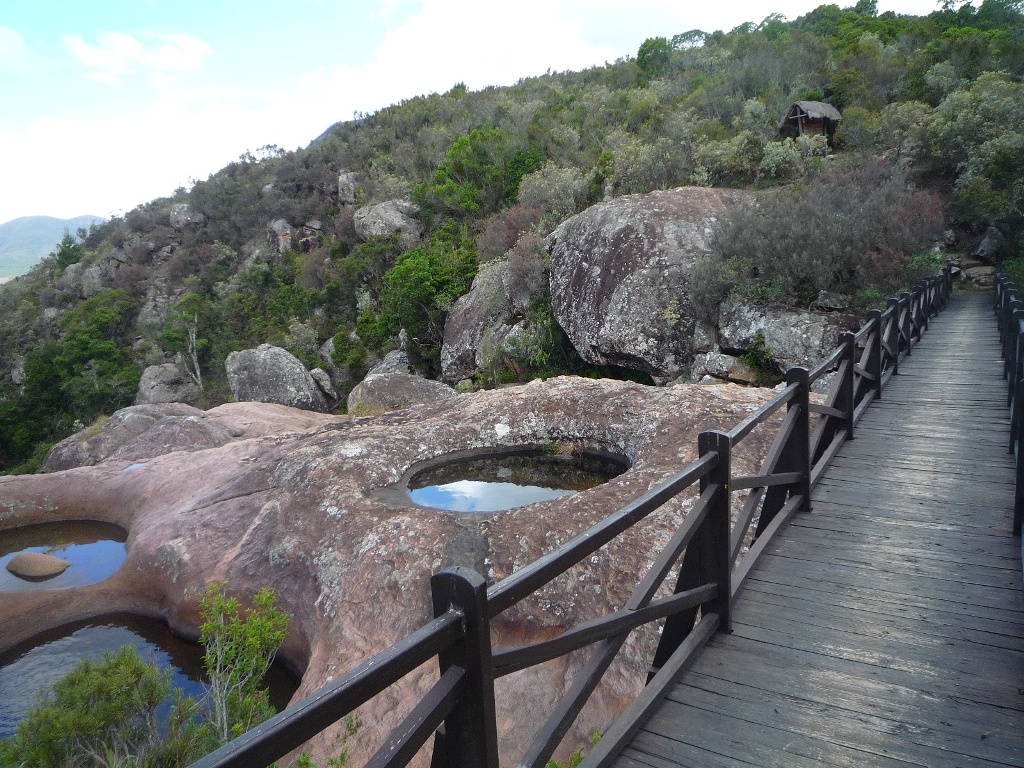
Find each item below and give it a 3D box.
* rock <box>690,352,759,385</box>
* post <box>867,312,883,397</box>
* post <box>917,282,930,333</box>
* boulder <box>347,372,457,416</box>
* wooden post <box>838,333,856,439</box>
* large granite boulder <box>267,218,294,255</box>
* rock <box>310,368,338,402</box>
[{"bbox_3d":[3.701,-0.267,12.900,1.100,0.580,0.800,-1,7,16],"label":"rock"},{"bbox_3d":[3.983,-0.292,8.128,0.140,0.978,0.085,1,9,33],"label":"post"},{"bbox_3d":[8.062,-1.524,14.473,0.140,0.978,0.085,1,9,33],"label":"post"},{"bbox_3d":[-2.350,0.225,15.800,2.200,1.100,1.700,-4,6,-9],"label":"boulder"},{"bbox_3d":[2.640,0.018,5.820,0.115,0.860,0.115,1,8,33],"label":"wooden post"},{"bbox_3d":[-12.156,-7.726,39.000,1.344,2.004,1.500,-6,8,-16],"label":"large granite boulder"},{"bbox_3d":[-5.146,0.056,20.300,0.850,1.000,0.850,-4,7,-14],"label":"rock"}]

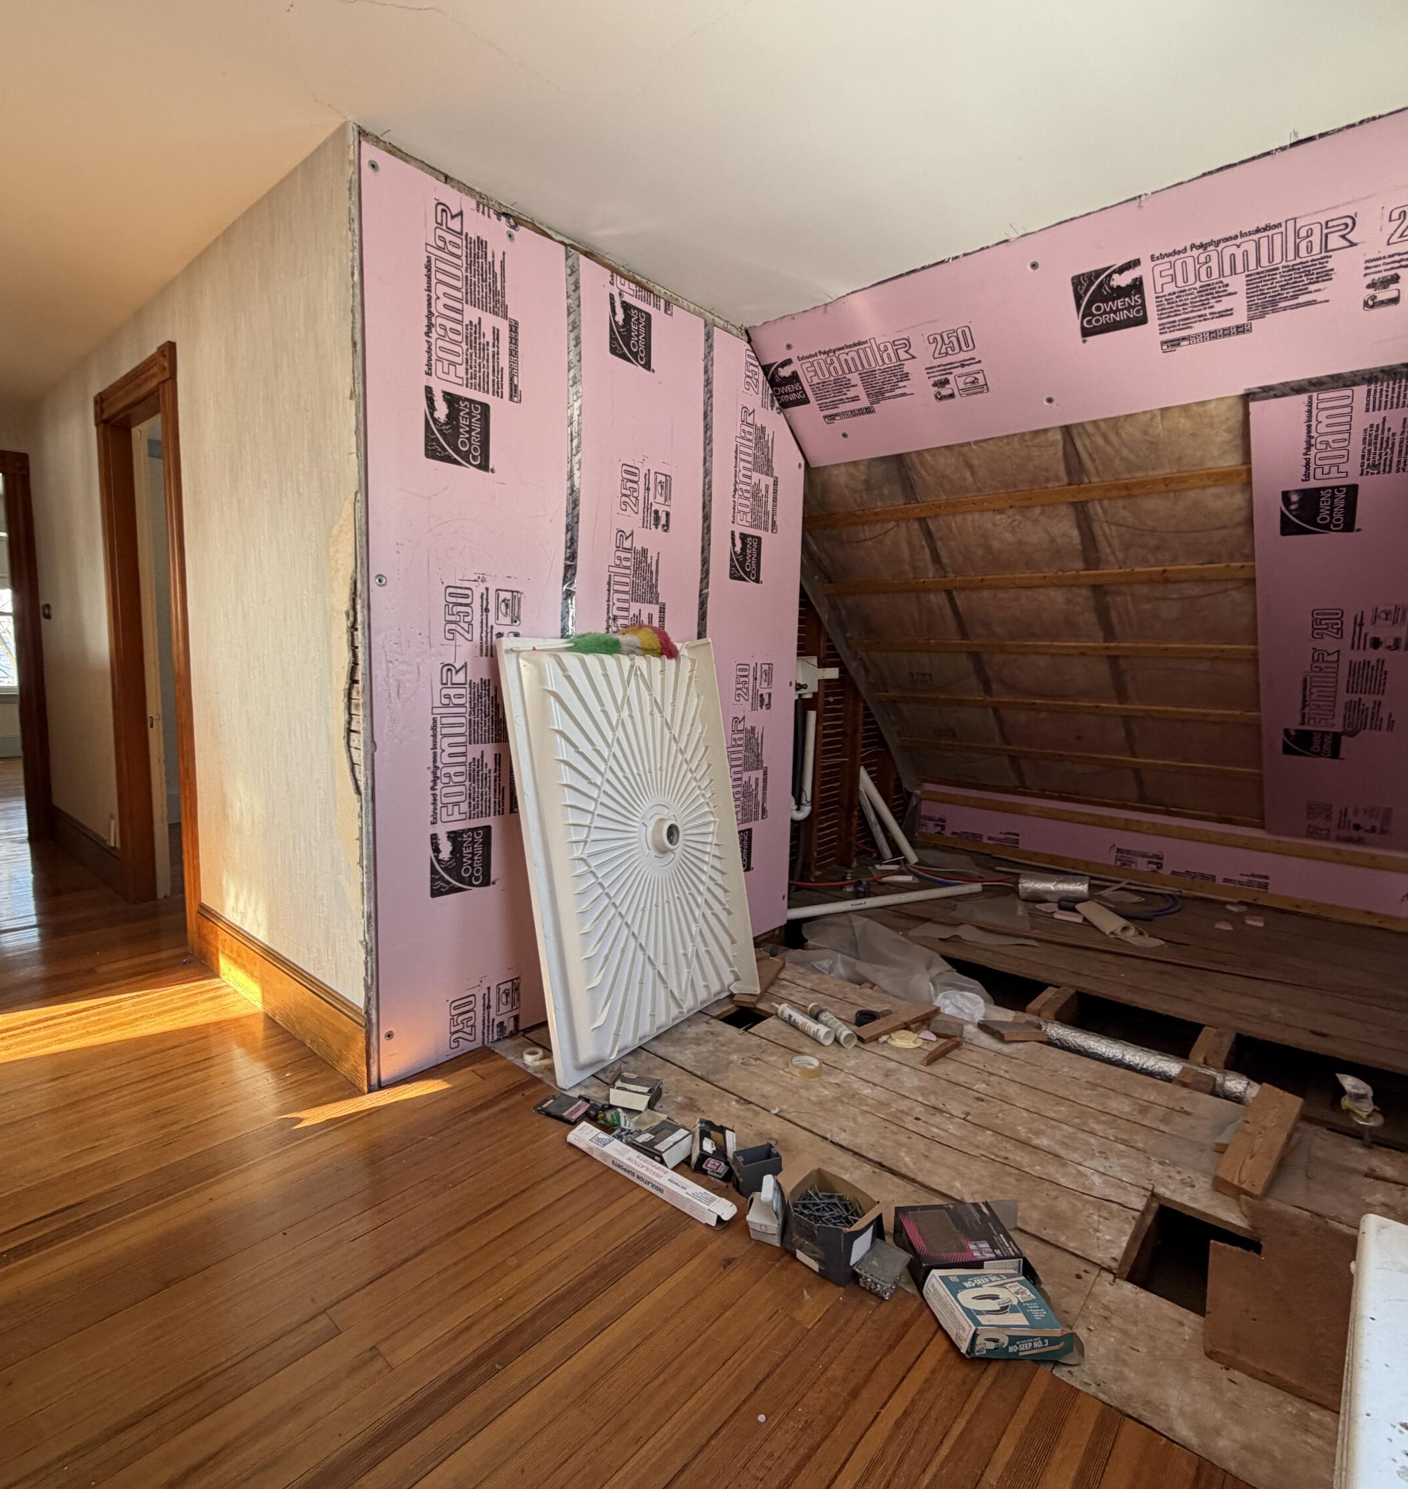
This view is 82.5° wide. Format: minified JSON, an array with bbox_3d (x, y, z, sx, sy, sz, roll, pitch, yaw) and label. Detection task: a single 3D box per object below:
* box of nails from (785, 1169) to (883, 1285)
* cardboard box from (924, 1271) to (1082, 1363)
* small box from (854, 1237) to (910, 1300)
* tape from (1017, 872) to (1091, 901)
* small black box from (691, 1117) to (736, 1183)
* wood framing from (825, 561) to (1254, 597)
[{"bbox_3d":[0.247,0.932,1.559,0.132,0.112,0.118,7,9,41],"label":"box of nails"},{"bbox_3d":[0.503,0.977,1.382,0.180,0.048,0.144,9,1,-11],"label":"cardboard box"},{"bbox_3d":[0.338,0.986,1.507,0.067,0.032,0.092,7,9,39],"label":"small box"},{"bbox_3d":[1.736,0.712,3.979,0.300,0.127,0.127,2,7,2],"label":"tape"},{"bbox_3d":[0.022,0.929,1.841,0.083,0.041,0.123,21,8,-2],"label":"small black box"},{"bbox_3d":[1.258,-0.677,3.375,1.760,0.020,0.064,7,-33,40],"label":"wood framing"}]

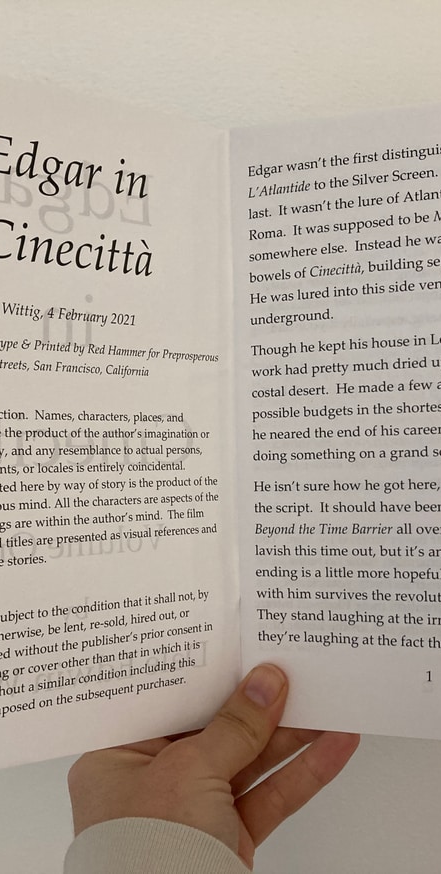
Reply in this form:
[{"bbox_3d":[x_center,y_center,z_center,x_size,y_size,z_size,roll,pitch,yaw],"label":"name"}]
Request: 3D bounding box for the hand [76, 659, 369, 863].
[{"bbox_3d":[-0.003,0.120,0.342,0.105,0.082,0.100,3,8,18],"label":"hand"}]

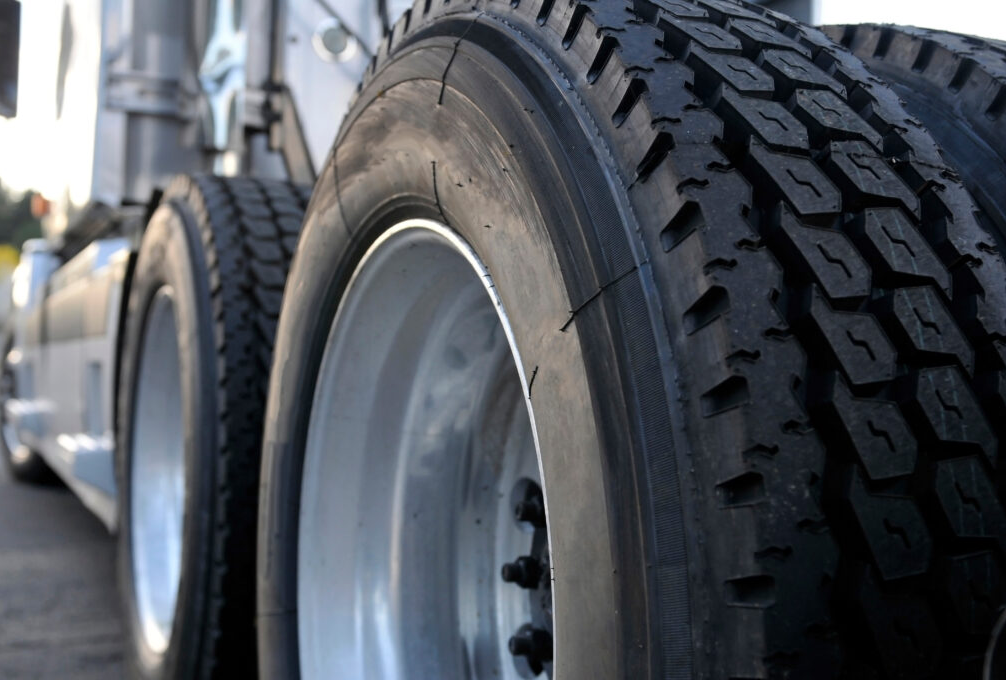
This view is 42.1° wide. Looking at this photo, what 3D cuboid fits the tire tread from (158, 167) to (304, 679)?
[{"bbox_3d":[-0.503,0.239,2.370,0.285,1.040,1.040,2,-2,-23],"label":"tire tread"}]

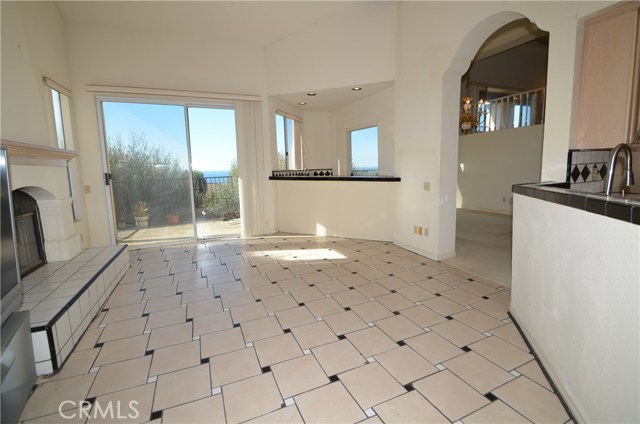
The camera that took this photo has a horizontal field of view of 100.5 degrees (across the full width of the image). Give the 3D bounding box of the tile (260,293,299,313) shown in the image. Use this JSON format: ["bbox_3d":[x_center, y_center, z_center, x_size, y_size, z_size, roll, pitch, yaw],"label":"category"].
[{"bbox_3d":[-0.396,0.891,2.595,0.298,0.010,0.298,-4,9,-24],"label":"tile"}]

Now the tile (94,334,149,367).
[{"bbox_3d":[-1.387,0.977,1.884,0.289,0.010,0.289,-4,9,-23],"label":"tile"}]

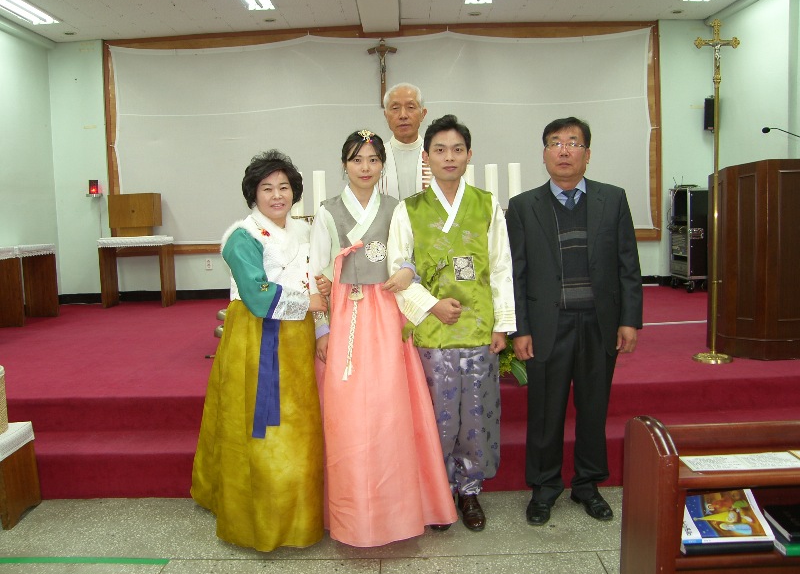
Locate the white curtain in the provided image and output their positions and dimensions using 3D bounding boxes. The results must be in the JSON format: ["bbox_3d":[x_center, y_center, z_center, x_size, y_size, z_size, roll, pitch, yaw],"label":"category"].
[{"bbox_3d":[-0.208,-1.716,7.280,6.150,2.320,0.100,-2,6,1],"label":"white curtain"}]

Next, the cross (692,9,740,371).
[{"bbox_3d":[1.768,-0.551,3.620,0.270,1.950,0.240,-1,6,4],"label":"cross"}]

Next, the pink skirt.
[{"bbox_3d":[-0.050,0.410,2.699,0.550,1.185,0.500,-2,6,3],"label":"pink skirt"}]

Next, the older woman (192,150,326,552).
[{"bbox_3d":[-0.586,0.244,2.675,0.510,1.585,0.530,-4,6,-24],"label":"older woman"}]

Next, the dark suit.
[{"bbox_3d":[0.726,0.246,2.717,0.560,1.388,0.320,-1,6,6],"label":"dark suit"}]

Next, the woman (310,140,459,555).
[{"bbox_3d":[-0.072,0.198,2.667,0.580,1.645,0.500,-2,6,3],"label":"woman"}]

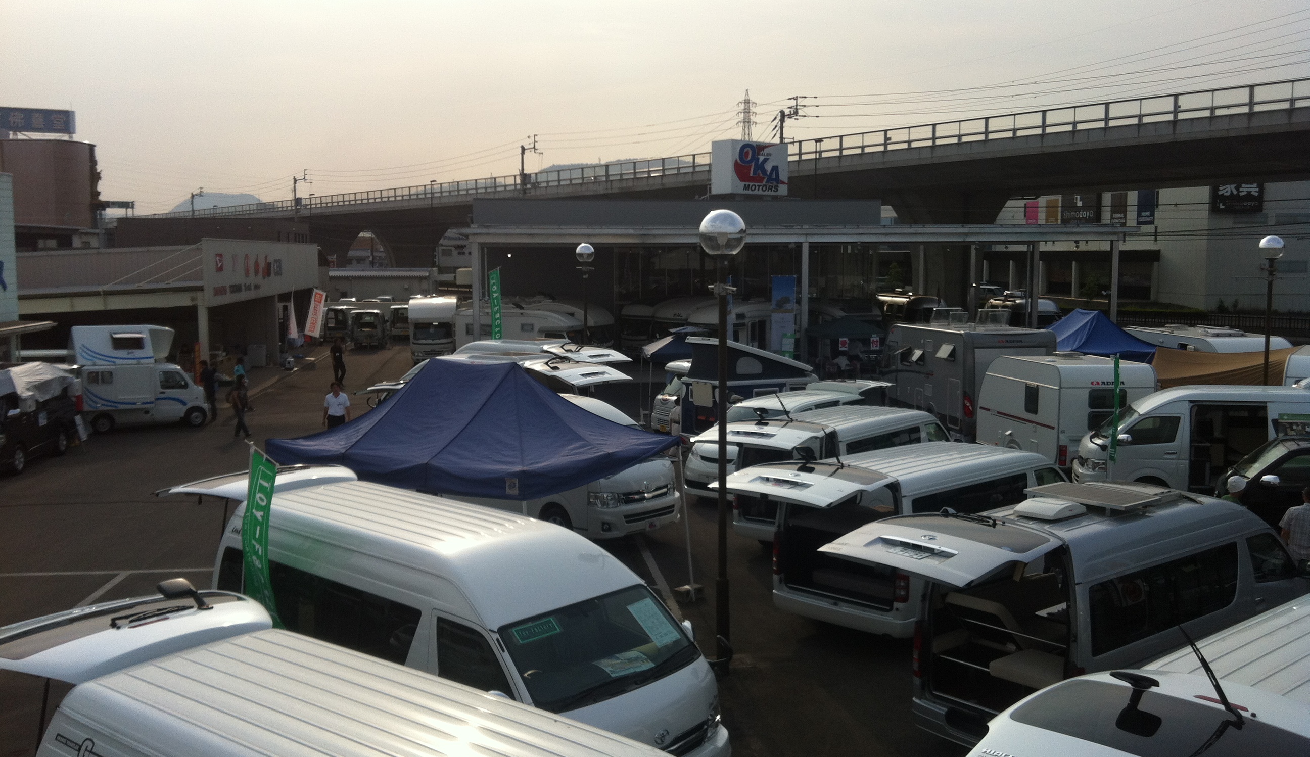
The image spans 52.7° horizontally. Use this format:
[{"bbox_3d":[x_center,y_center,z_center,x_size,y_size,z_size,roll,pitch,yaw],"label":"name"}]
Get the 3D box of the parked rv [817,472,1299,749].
[{"bbox_3d":[4.502,2.289,13.304,6.400,2.360,1.900,-5,7,-42],"label":"parked rv"}]

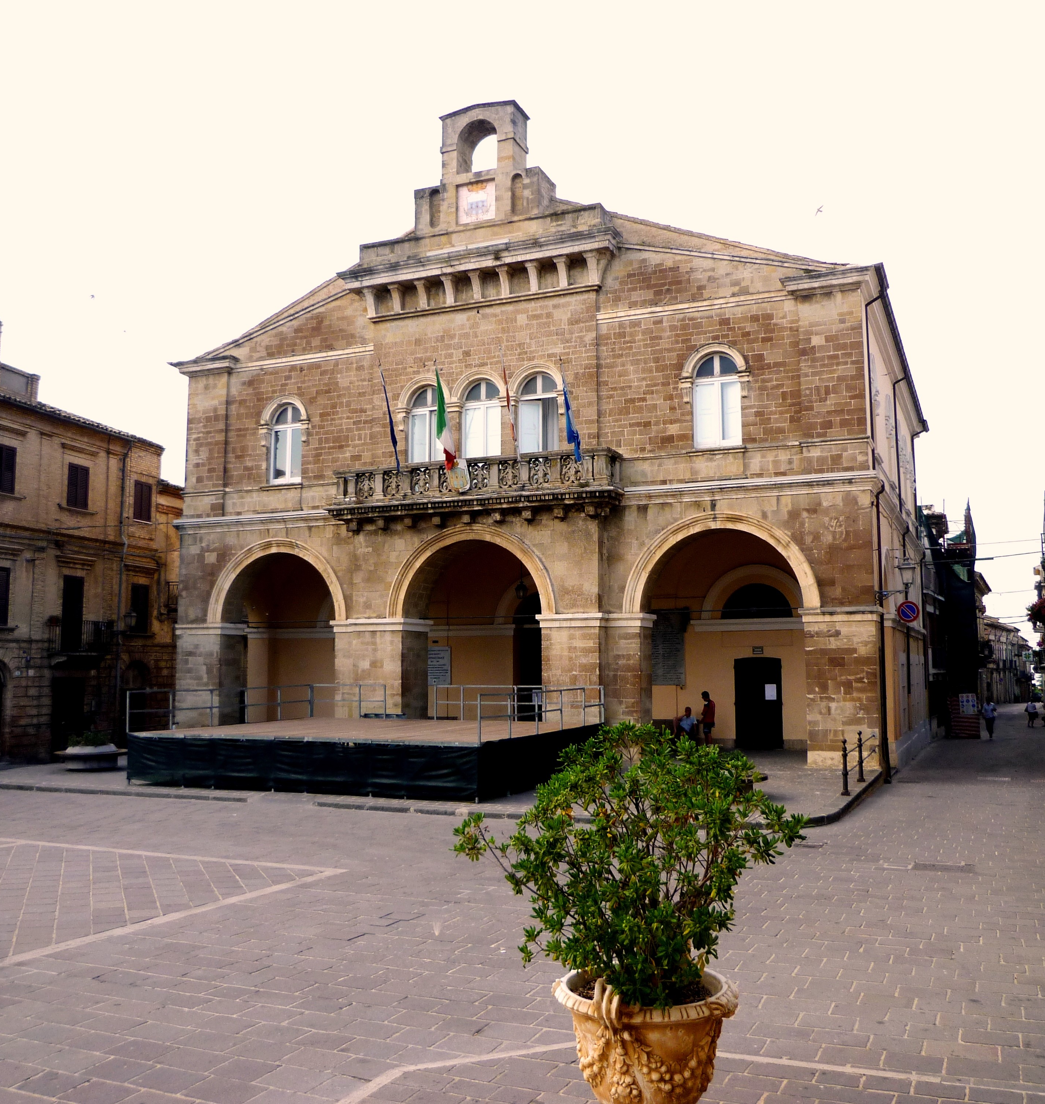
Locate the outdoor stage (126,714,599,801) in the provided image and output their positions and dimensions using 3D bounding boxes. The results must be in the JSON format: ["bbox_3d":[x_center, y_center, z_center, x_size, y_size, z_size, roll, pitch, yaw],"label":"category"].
[{"bbox_3d":[-3.684,5.168,27.433,9.469,1.225,7.728,-3,-7,23],"label":"outdoor stage"}]

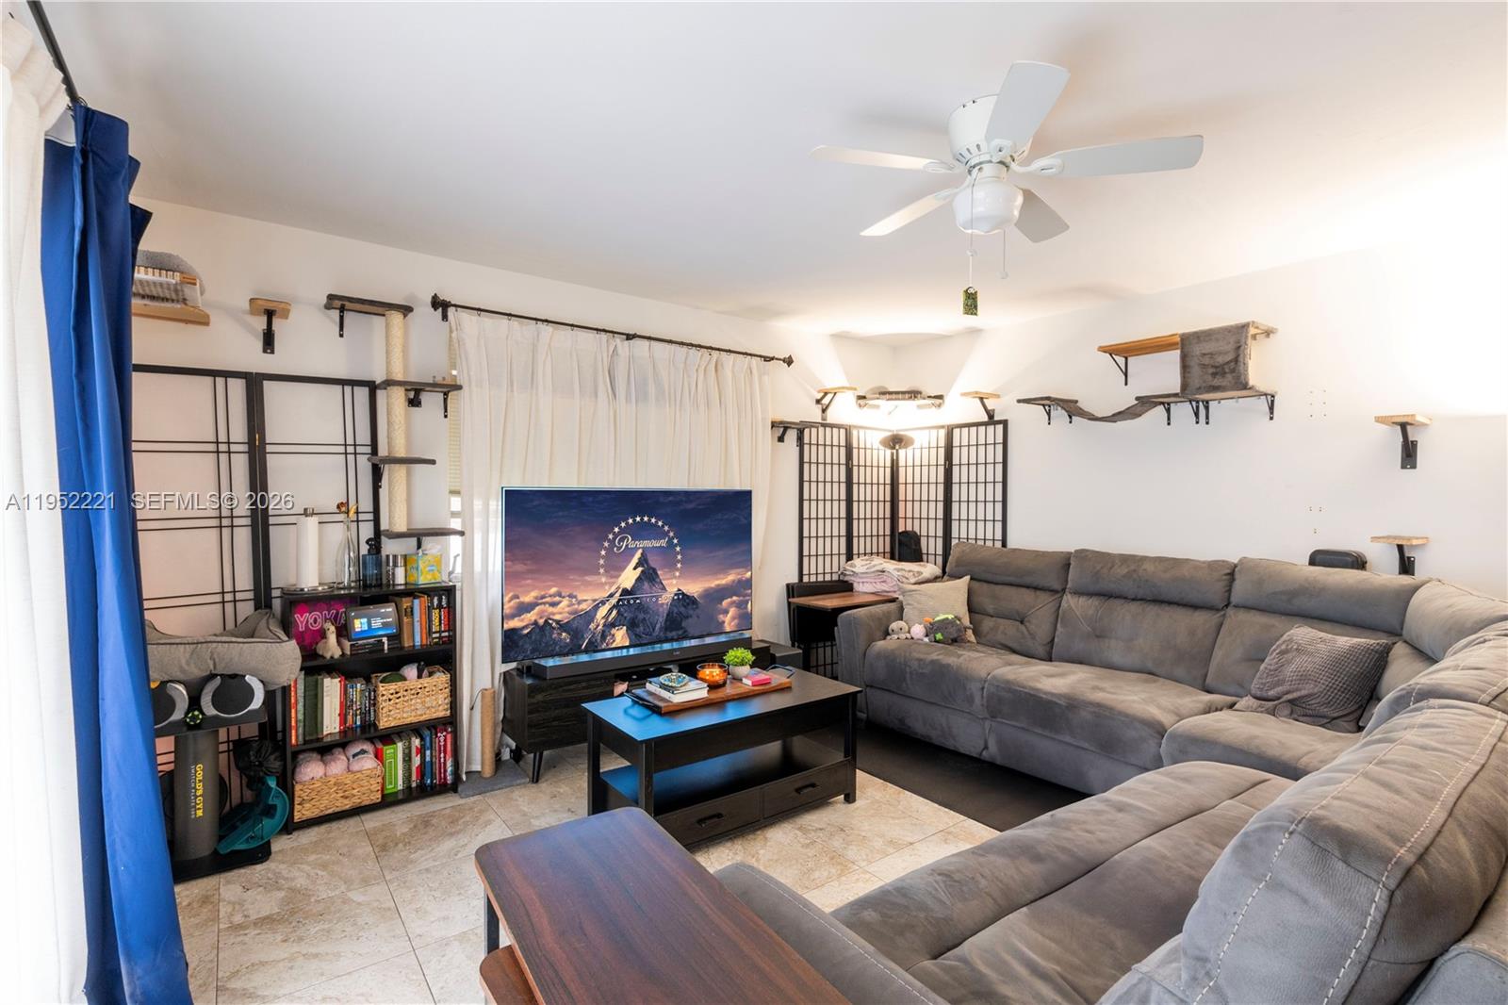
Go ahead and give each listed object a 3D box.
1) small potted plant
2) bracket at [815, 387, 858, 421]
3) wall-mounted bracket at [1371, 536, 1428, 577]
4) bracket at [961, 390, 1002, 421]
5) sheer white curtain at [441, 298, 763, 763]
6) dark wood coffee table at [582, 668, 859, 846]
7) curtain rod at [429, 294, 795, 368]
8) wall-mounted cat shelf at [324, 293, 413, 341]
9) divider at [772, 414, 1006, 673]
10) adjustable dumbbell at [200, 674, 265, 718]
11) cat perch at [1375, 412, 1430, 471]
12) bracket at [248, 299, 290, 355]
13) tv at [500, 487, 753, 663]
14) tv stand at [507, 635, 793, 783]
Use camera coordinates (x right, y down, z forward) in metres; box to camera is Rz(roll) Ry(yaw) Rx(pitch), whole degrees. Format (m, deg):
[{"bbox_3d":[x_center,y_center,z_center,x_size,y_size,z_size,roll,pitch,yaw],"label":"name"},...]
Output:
[{"bbox_3d":[-0.064,0.709,2.977,0.138,0.138,0.138,0,1,0],"label":"small potted plant"},{"bbox_3d":[0.563,-0.675,4.575,0.130,0.210,0.240,0,1,-36],"label":"bracket"},{"bbox_3d":[2.686,0.251,2.785,0.260,0.205,0.134,0,1,-38],"label":"wall-mounted bracket"},{"bbox_3d":[1.463,-0.599,4.308,0.245,0.210,0.115,0,0,-37],"label":"bracket"},{"bbox_3d":[-0.649,0.192,3.736,1.880,2.190,0.140,0,1,-36],"label":"sheer white curtain"},{"bbox_3d":[-0.105,1.057,2.790,1.055,0.497,0.500,0,1,-36],"label":"dark wood coffee table"},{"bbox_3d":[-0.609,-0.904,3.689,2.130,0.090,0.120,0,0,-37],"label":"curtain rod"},{"bbox_3d":[-1.693,-0.804,2.952,0.320,0.150,0.210,0,1,-36],"label":"wall-mounted cat shelf"},{"bbox_3d":[0.953,0.386,4.489,1.270,1.785,0.690,0,0,8],"label":"divider"},{"bbox_3d":[-1.966,0.678,2.528,0.180,0.170,0.380,0,0,-38],"label":"adjustable dumbbell"},{"bbox_3d":[2.655,-0.244,2.739,0.240,0.212,0.117,0,0,-37],"label":"cat perch"},{"bbox_3d":[-1.923,-0.696,2.664,0.125,0.178,0.220,0,0,-37],"label":"bracket"},{"bbox_3d":[-0.605,0.342,3.578,1.453,0.828,0.070,0,0,-37],"label":"tv"},{"bbox_3d":[-0.574,1.053,3.590,1.390,0.474,0.380,0,1,-36],"label":"tv stand"}]

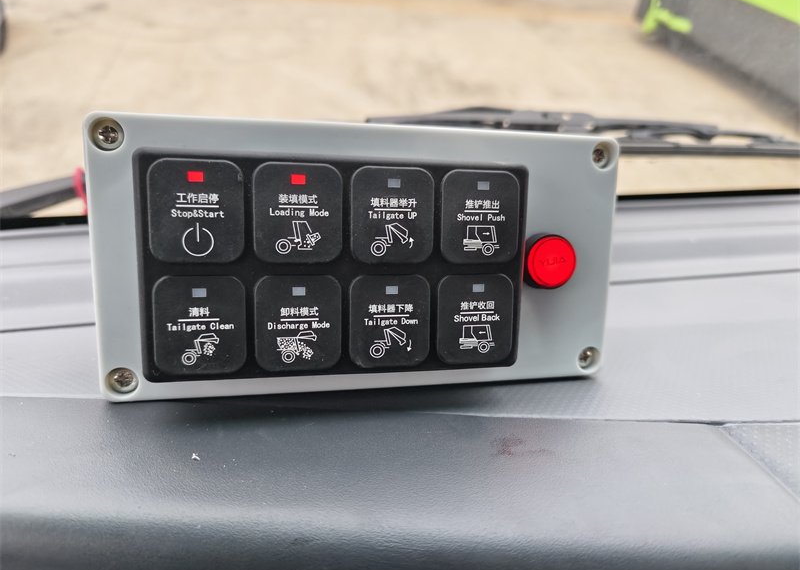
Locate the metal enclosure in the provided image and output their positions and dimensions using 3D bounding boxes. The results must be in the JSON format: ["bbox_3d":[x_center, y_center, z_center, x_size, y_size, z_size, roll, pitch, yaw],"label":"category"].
[{"bbox_3d":[-0.015,-0.014,0.237,0.205,0.103,0.074,-1,9,-12],"label":"metal enclosure"}]

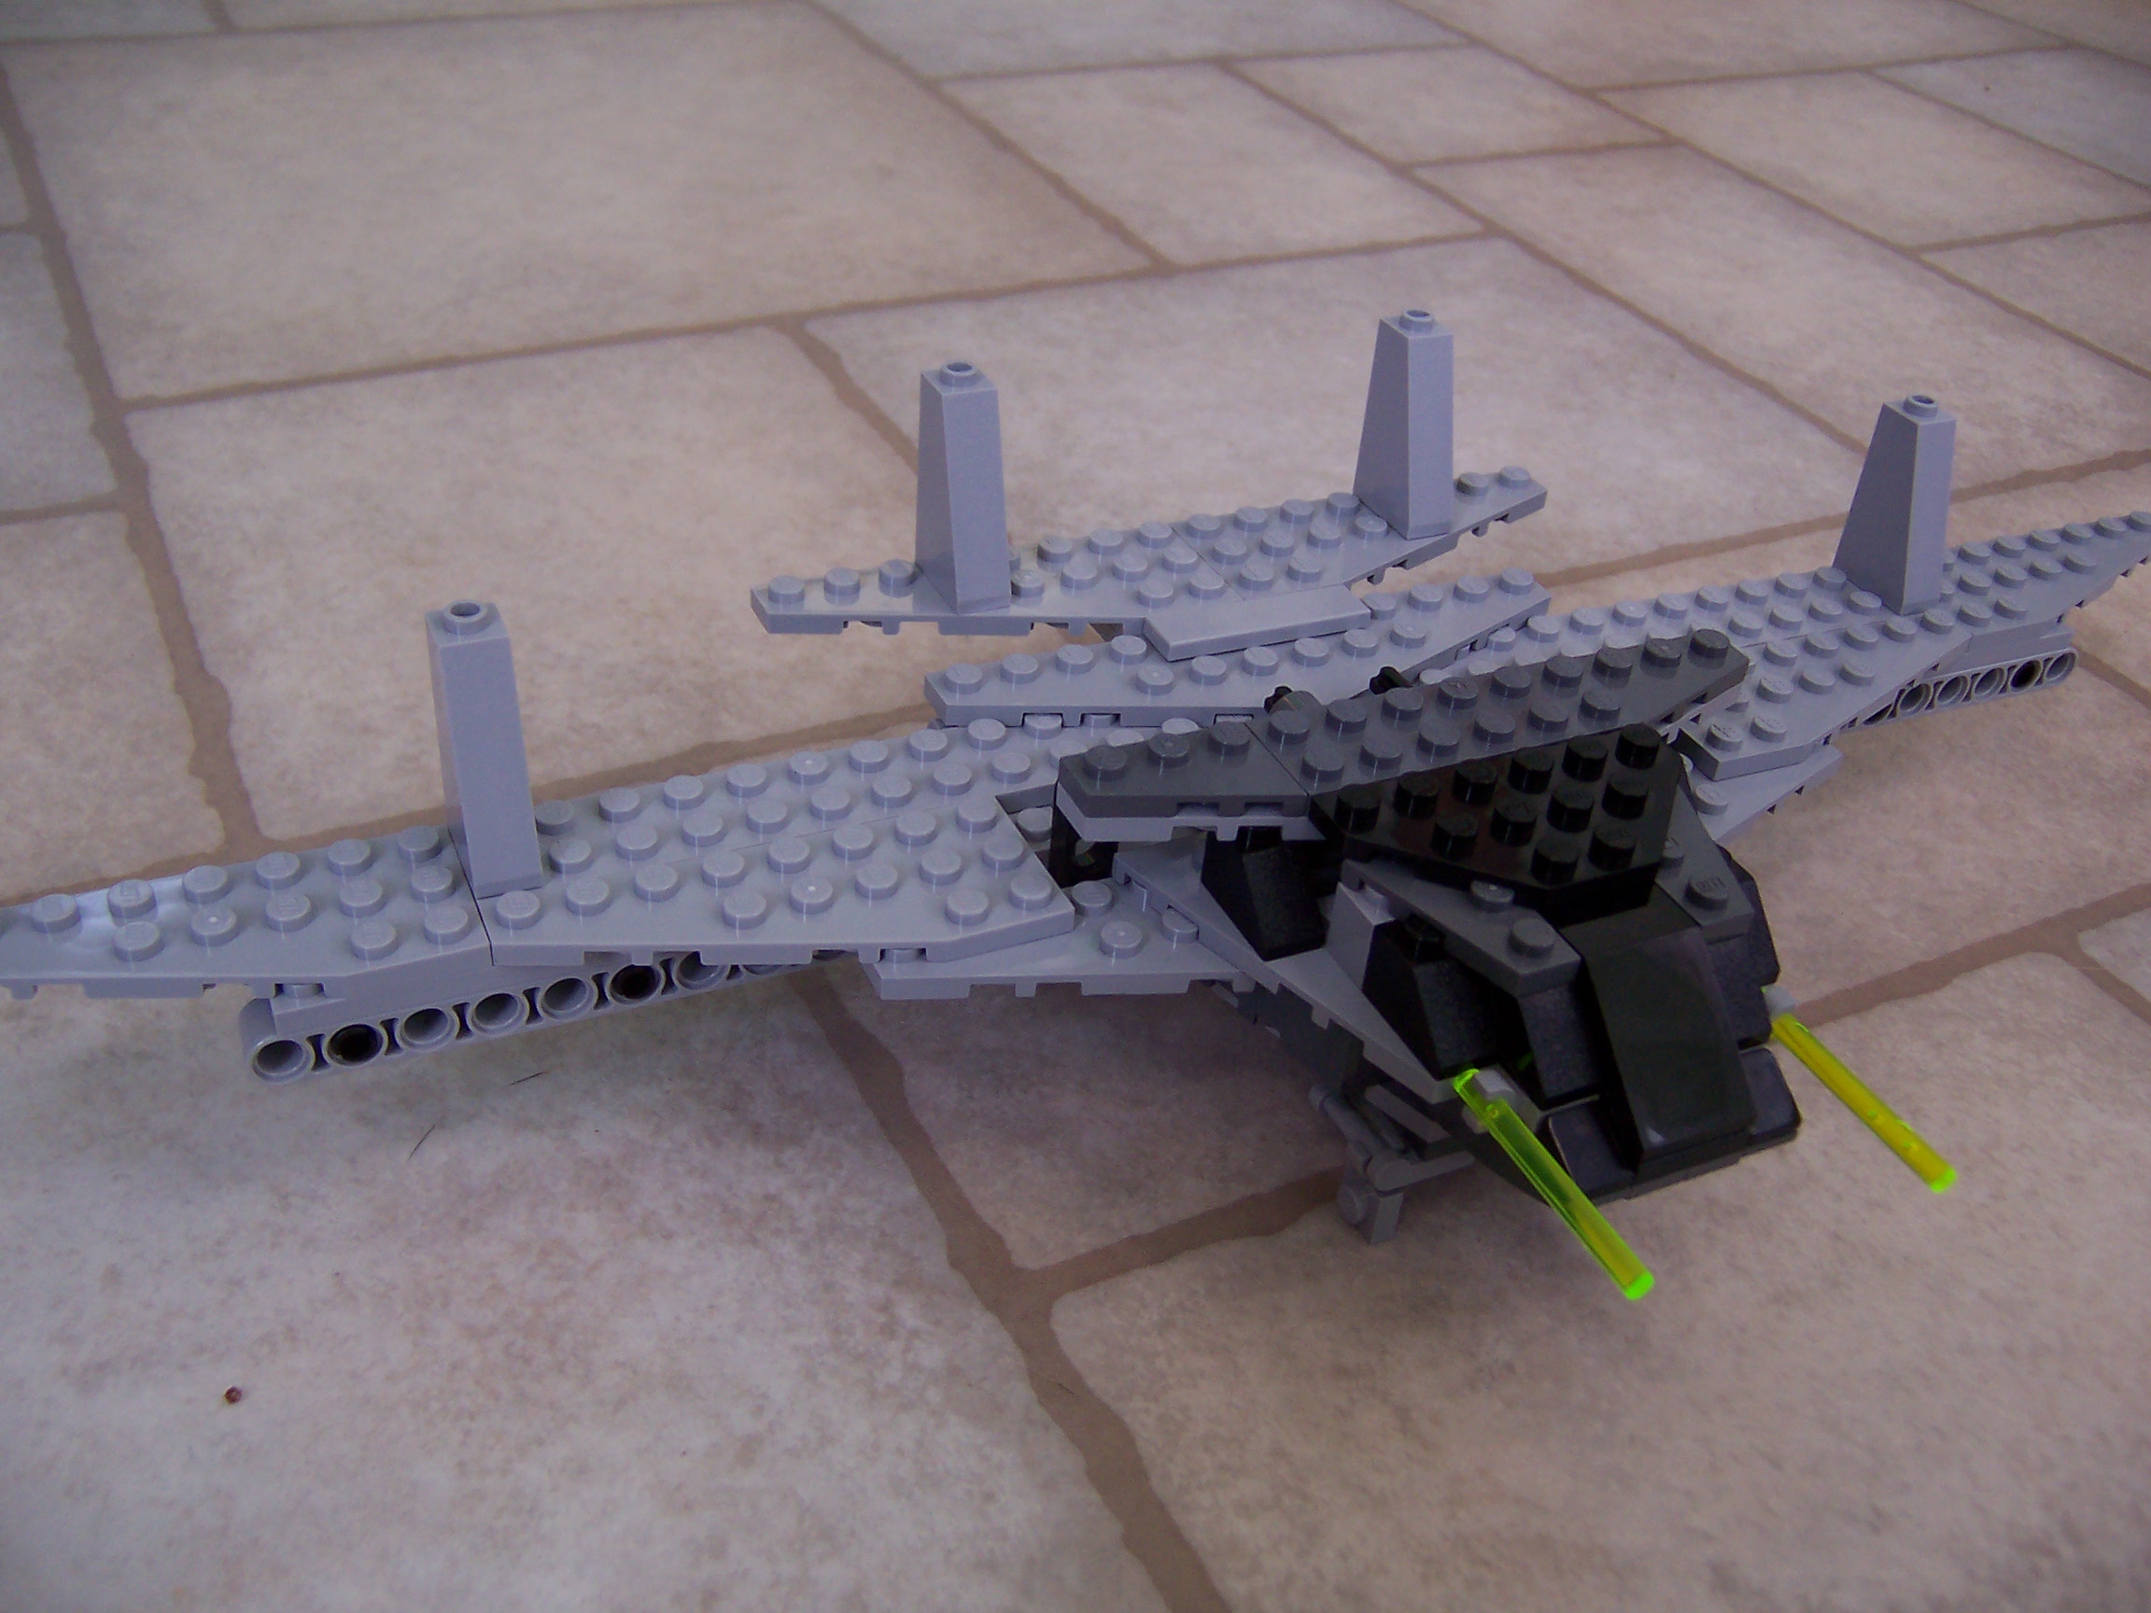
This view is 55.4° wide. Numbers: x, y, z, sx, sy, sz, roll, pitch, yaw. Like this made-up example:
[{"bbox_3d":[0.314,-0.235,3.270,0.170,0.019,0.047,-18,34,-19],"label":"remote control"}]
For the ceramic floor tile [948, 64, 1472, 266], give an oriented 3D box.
[{"bbox_3d":[0.033,-0.175,0.563,0.091,0.010,0.140,-14,40,-25],"label":"ceramic floor tile"}]

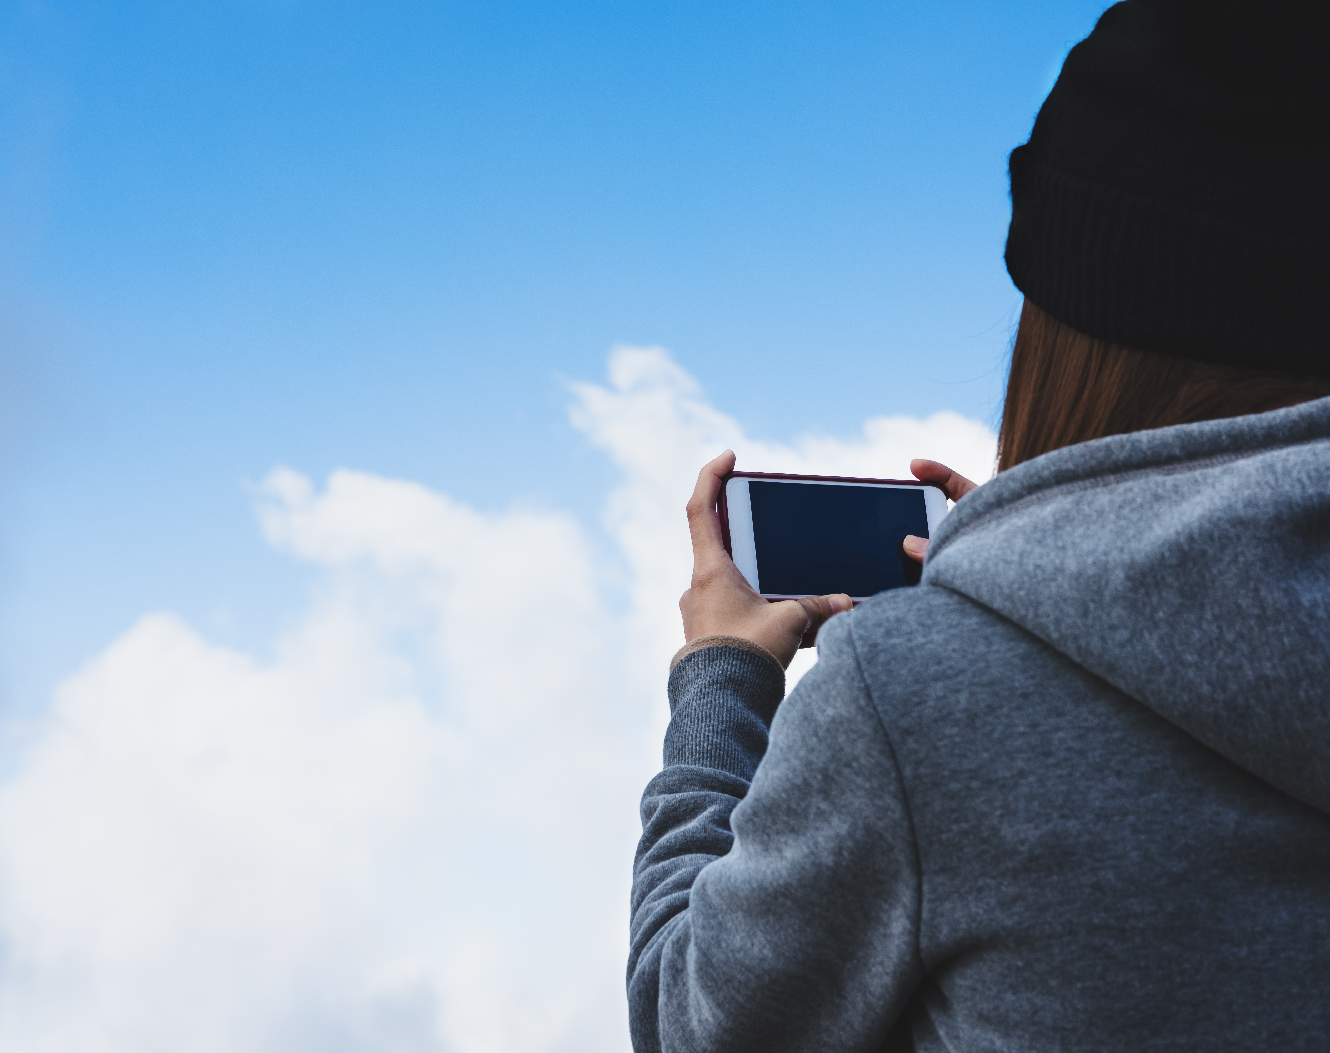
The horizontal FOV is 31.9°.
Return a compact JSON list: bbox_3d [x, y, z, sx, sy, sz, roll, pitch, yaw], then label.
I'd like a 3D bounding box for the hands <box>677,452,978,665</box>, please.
[{"bbox_3d":[0.107,0.019,1.385,0.215,0.132,0.105,5,-15,-25],"label":"hands"}]

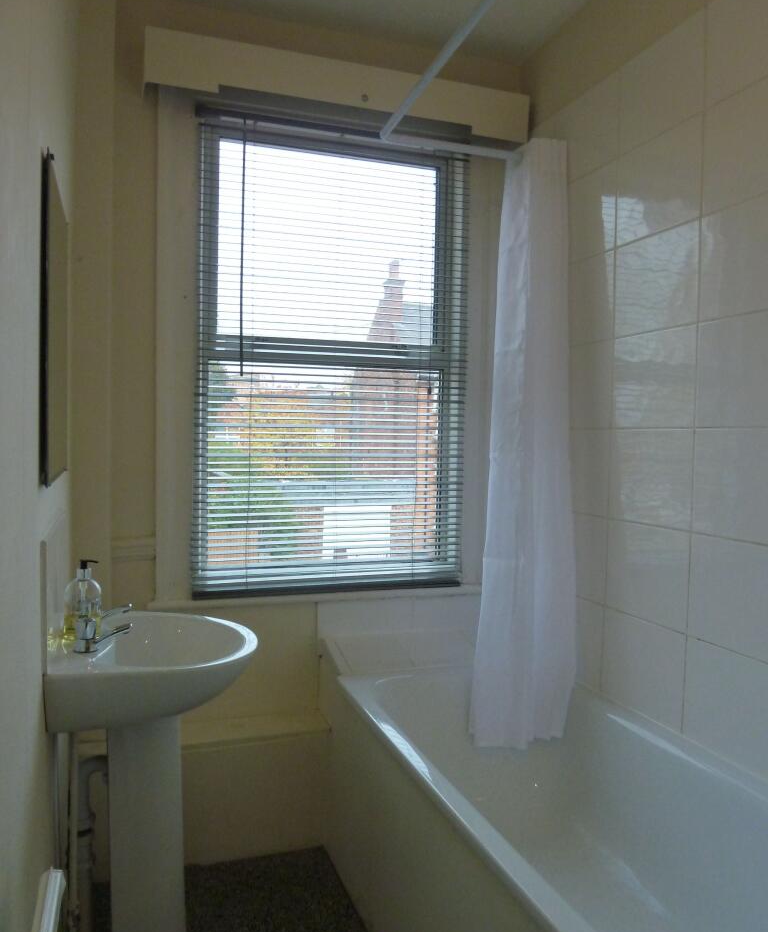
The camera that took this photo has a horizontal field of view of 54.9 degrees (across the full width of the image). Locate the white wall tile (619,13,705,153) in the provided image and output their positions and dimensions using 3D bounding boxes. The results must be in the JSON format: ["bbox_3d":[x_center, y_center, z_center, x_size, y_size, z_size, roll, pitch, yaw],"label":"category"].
[{"bbox_3d":[0.702,-0.960,1.882,0.010,0.250,0.326,0,2,-19],"label":"white wall tile"}]

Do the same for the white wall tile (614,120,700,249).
[{"bbox_3d":[0.699,-0.715,1.887,0.010,0.250,0.326,0,2,-19],"label":"white wall tile"}]

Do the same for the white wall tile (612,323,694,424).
[{"bbox_3d":[0.692,-0.221,1.903,0.010,0.250,0.326,0,2,-19],"label":"white wall tile"}]

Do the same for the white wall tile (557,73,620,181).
[{"bbox_3d":[0.597,-0.977,2.186,0.010,0.250,0.326,0,2,-19],"label":"white wall tile"}]

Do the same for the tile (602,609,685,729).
[{"bbox_3d":[0.675,0.524,1.932,0.010,0.250,0.326,0,2,-19],"label":"tile"}]

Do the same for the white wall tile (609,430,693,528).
[{"bbox_3d":[0.687,0.028,1.912,0.010,0.250,0.326,0,2,-19],"label":"white wall tile"}]

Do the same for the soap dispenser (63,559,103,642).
[{"bbox_3d":[-0.659,0.292,1.627,0.082,0.180,0.080,0,2,-19],"label":"soap dispenser"}]

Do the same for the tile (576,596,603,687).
[{"bbox_3d":[0.569,0.511,2.238,0.010,0.250,0.326,0,2,-19],"label":"tile"}]

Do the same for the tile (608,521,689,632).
[{"bbox_3d":[0.681,0.276,1.921,0.010,0.250,0.326,0,2,-19],"label":"tile"}]

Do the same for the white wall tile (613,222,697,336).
[{"bbox_3d":[0.696,-0.469,1.894,0.010,0.250,0.326,0,2,-19],"label":"white wall tile"}]

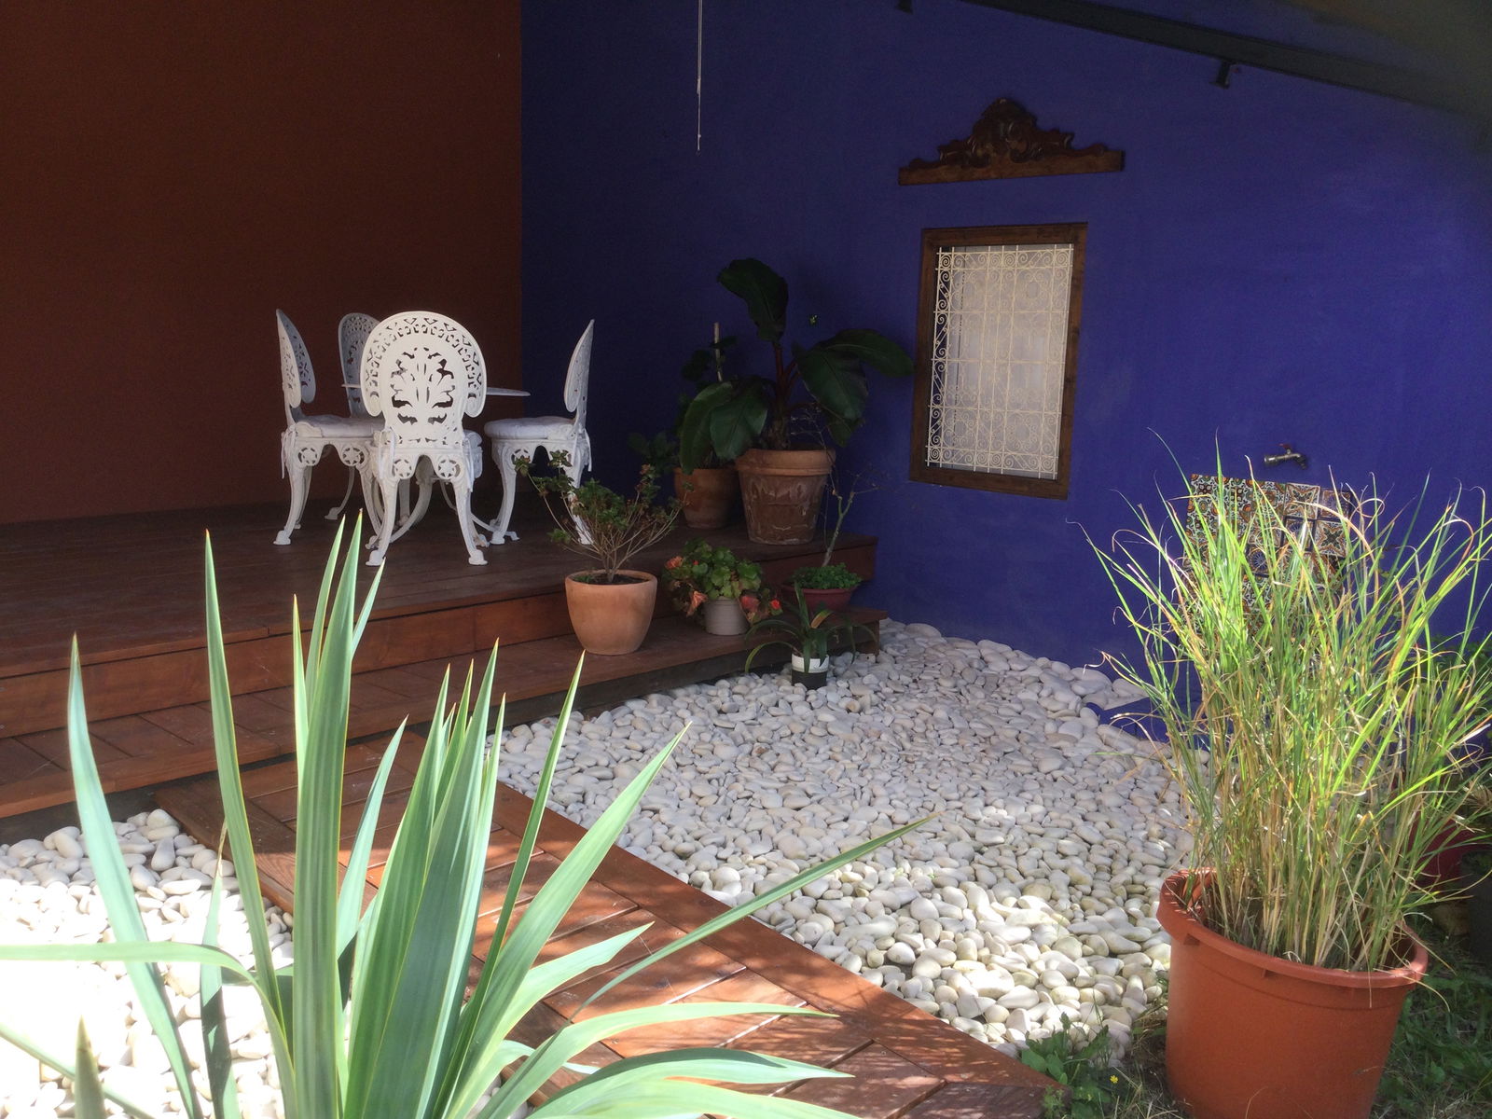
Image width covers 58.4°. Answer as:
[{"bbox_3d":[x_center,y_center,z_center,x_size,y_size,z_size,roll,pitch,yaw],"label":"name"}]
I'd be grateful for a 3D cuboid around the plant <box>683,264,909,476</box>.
[{"bbox_3d":[0.133,-0.765,5.307,0.840,0.845,0.660,11,13,42],"label":"plant"}]

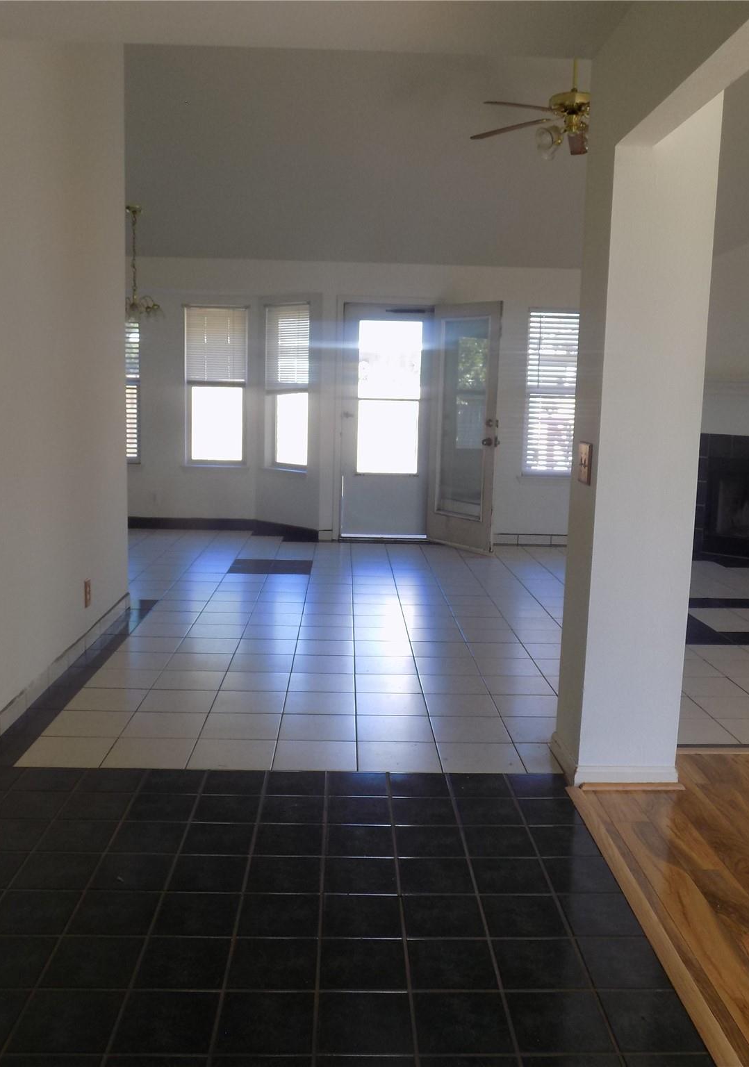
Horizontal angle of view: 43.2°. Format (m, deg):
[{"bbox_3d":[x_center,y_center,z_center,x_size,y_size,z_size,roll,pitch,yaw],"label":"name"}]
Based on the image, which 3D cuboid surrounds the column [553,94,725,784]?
[{"bbox_3d":[0.897,-0.263,3.270,0.364,2.261,0.319,1,8,-2],"label":"column"}]

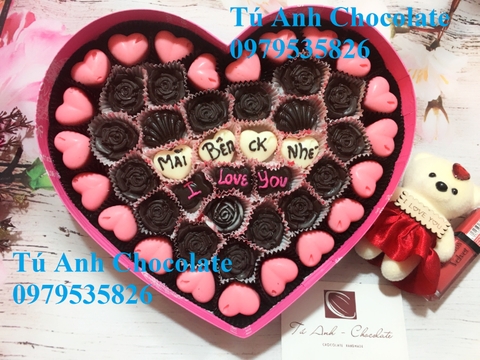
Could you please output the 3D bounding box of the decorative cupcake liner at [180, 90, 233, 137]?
[{"bbox_3d":[-0.024,-0.047,0.292,0.037,0.020,0.035,0,84,-2],"label":"decorative cupcake liner"}]

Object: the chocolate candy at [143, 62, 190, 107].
[{"bbox_3d":[-0.056,-0.073,0.304,0.033,0.020,0.033,-2,78,-3],"label":"chocolate candy"}]

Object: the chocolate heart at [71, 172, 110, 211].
[{"bbox_3d":[-0.108,0.008,0.288,0.025,0.013,0.029,-29,86,-4],"label":"chocolate heart"}]

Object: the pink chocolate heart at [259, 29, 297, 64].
[{"bbox_3d":[0.030,-0.107,0.324,0.030,0.014,0.027,-2,84,0],"label":"pink chocolate heart"}]

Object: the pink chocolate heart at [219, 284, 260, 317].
[{"bbox_3d":[0.000,0.085,0.283,0.029,0.013,0.025,-5,84,-2],"label":"pink chocolate heart"}]

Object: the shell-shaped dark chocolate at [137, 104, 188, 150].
[{"bbox_3d":[-0.056,-0.038,0.291,0.033,0.019,0.032,0,86,0],"label":"shell-shaped dark chocolate"}]

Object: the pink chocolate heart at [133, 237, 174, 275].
[{"bbox_3d":[-0.065,0.058,0.306,0.030,0.014,0.027,45,86,4],"label":"pink chocolate heart"}]

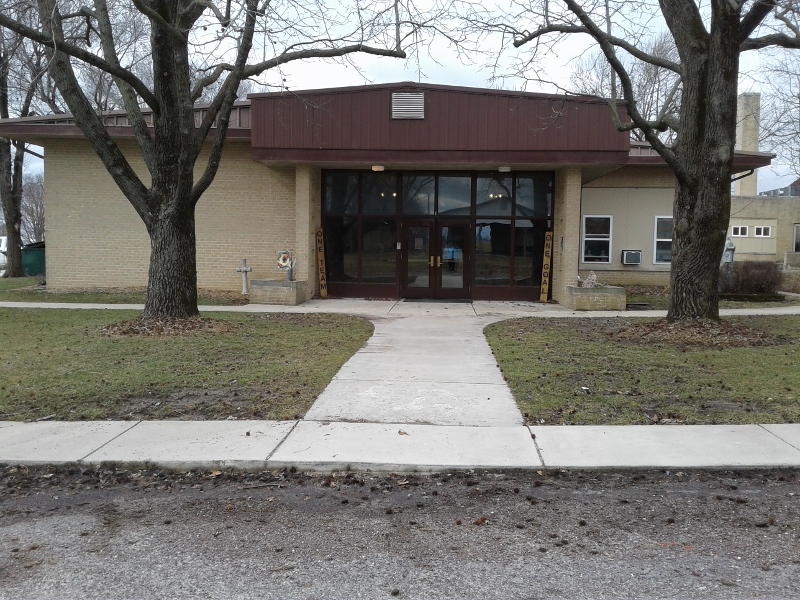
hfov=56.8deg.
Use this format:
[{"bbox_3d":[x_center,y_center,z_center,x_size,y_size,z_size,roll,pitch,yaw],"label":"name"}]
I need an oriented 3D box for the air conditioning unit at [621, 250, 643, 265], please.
[{"bbox_3d":[7.000,-1.281,22.401,0.500,0.415,0.440,1,4,4],"label":"air conditioning unit"}]

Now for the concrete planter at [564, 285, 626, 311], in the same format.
[{"bbox_3d":[4.557,-0.065,17.280,1.140,0.490,1.400,1,4,4],"label":"concrete planter"}]

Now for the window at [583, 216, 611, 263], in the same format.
[{"bbox_3d":[6.027,-1.839,22.555,0.865,1.450,0.120,1,4,4],"label":"window"}]

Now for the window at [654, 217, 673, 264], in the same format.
[{"bbox_3d":[8.156,-1.800,22.412,0.865,1.450,0.120,1,4,4],"label":"window"}]

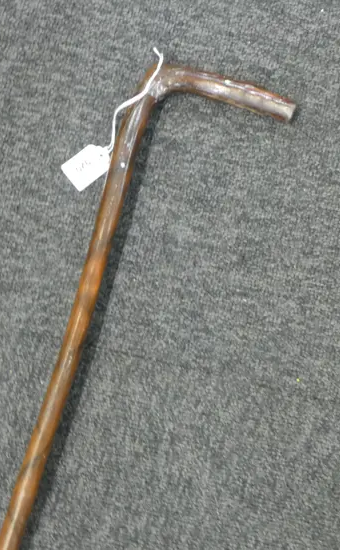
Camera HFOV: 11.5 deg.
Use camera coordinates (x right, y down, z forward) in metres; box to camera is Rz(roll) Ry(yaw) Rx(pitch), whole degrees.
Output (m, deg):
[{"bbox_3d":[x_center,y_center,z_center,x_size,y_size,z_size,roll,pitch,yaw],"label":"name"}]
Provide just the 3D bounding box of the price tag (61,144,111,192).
[{"bbox_3d":[-0.070,-0.096,1.473,0.043,0.001,0.030,-37,77,7],"label":"price tag"}]

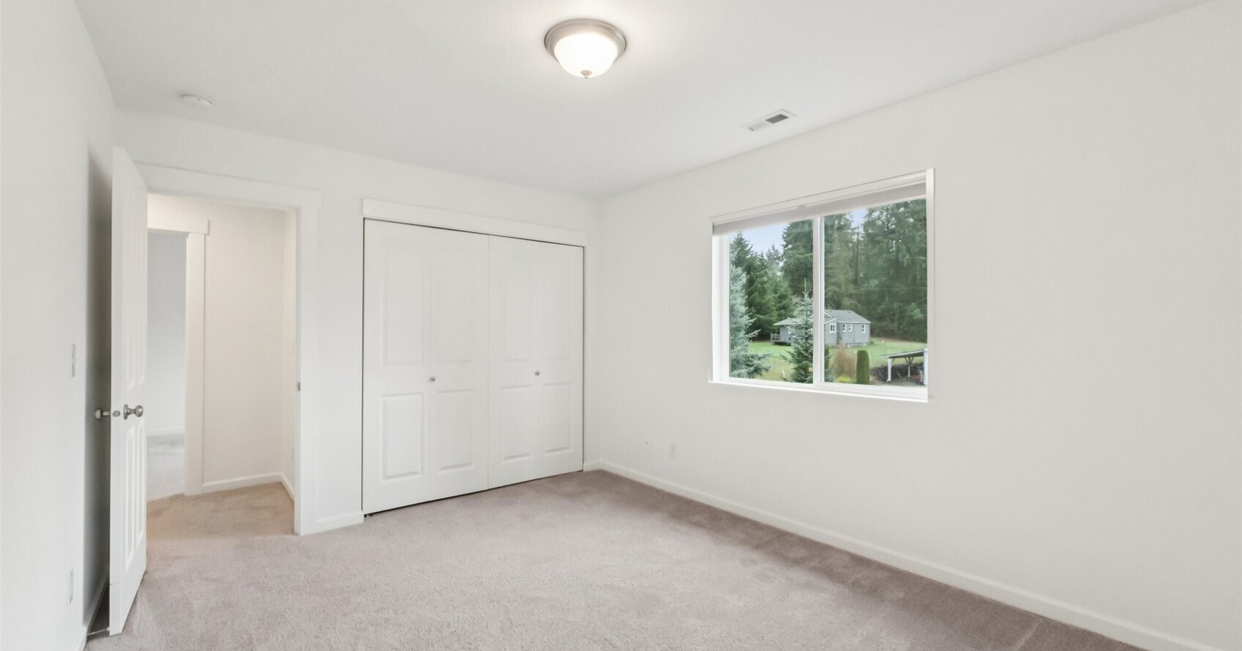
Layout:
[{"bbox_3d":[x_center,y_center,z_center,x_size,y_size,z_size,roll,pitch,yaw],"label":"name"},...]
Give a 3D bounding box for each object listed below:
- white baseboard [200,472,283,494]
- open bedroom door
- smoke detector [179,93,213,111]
[{"bbox_3d":[-3.111,1.295,4.267,0.536,0.079,0.016,1,-1,-40],"label":"white baseboard"},{"bbox_3d":[-2.300,0.270,2.433,0.043,2.023,0.711,0,-1,-36],"label":"open bedroom door"},{"bbox_3d":[-2.196,-1.147,2.673,0.138,0.041,0.138,1,-1,-40],"label":"smoke detector"}]

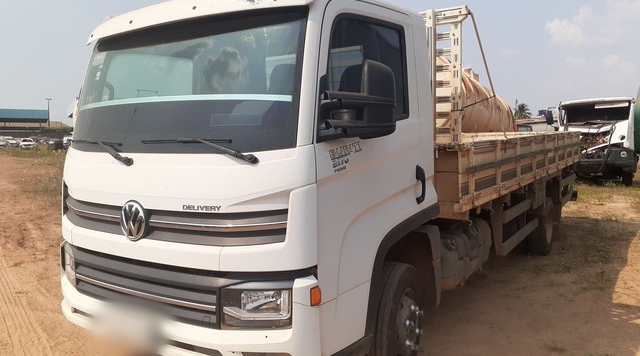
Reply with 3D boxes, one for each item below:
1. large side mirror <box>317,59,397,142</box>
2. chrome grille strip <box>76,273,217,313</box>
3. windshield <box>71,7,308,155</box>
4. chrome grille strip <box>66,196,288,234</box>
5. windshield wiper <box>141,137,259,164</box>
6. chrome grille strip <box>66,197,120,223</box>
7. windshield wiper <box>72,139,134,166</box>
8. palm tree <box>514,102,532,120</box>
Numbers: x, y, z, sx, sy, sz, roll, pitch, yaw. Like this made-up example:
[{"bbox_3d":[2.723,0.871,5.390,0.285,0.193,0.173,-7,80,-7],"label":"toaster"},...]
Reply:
[{"bbox_3d":[0.192,-0.366,2.364,0.280,0.385,0.350,2,6,34],"label":"large side mirror"},{"bbox_3d":[-0.998,0.609,2.679,1.210,0.050,0.070,2,6,34],"label":"chrome grille strip"},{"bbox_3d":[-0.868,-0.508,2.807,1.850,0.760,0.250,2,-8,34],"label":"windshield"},{"bbox_3d":[-0.965,0.204,2.703,1.860,0.080,0.200,2,6,34],"label":"chrome grille strip"},{"bbox_3d":[-0.629,-0.132,2.512,0.800,0.140,0.100,2,6,28],"label":"windshield wiper"},{"bbox_3d":[-1.378,0.193,2.976,0.820,0.060,0.080,4,7,44],"label":"chrome grille strip"},{"bbox_3d":[-1.312,-0.161,2.956,0.810,0.140,0.100,3,7,42],"label":"windshield wiper"},{"bbox_3d":[42.668,-12.343,105.313,3.900,6.894,3.900,1,6,22],"label":"palm tree"}]

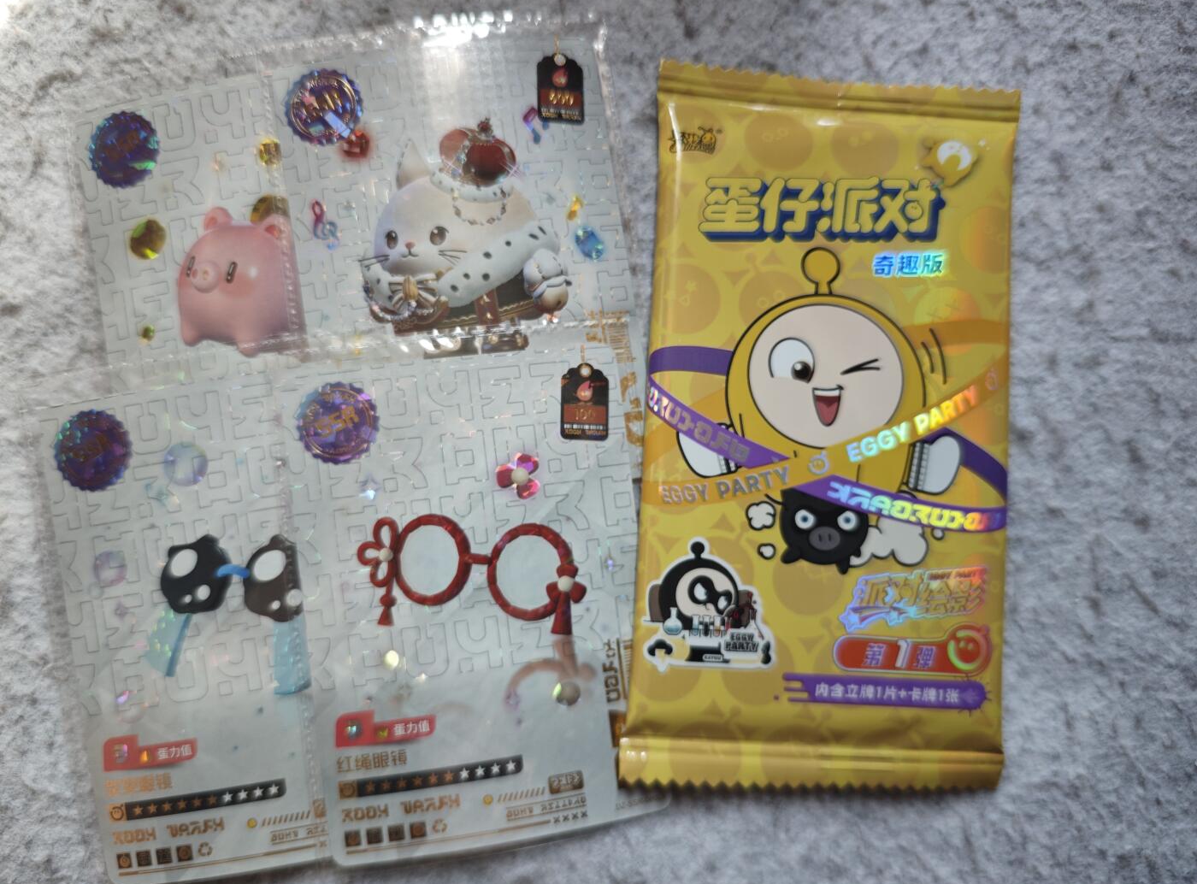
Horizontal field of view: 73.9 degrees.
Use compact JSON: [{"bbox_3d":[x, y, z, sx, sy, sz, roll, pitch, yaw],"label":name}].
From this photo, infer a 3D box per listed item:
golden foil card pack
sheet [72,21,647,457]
[{"bbox_3d":[0.044,-0.004,0.149,0.071,0.009,0.135,3,86,-4],"label":"golden foil card pack"},{"bbox_3d":[-0.042,-0.030,0.148,0.100,0.002,0.089,-9,87,-4],"label":"sheet"}]

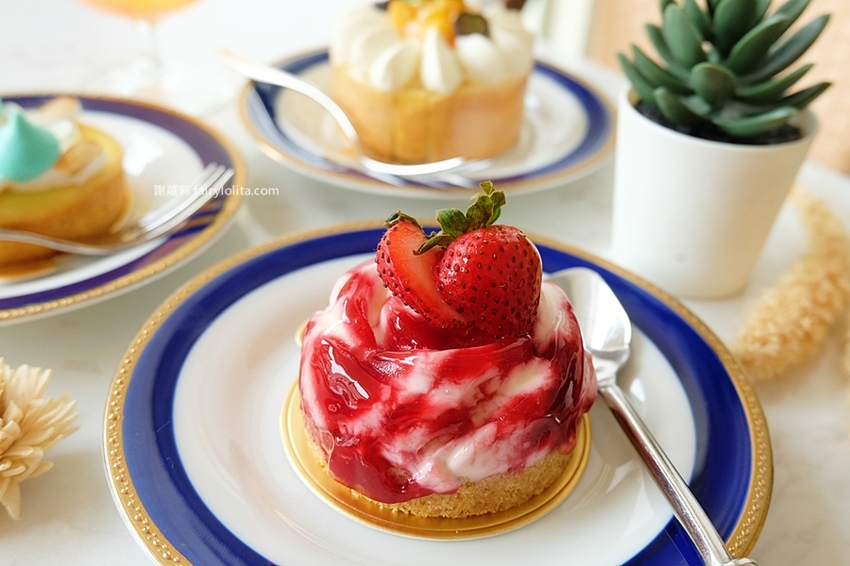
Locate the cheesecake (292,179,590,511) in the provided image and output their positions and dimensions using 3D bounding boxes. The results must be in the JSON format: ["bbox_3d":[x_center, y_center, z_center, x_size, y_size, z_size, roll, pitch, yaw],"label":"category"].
[{"bbox_3d":[0.007,0.008,0.208,0.082,0.069,0.082,3,34,0],"label":"cheesecake"}]

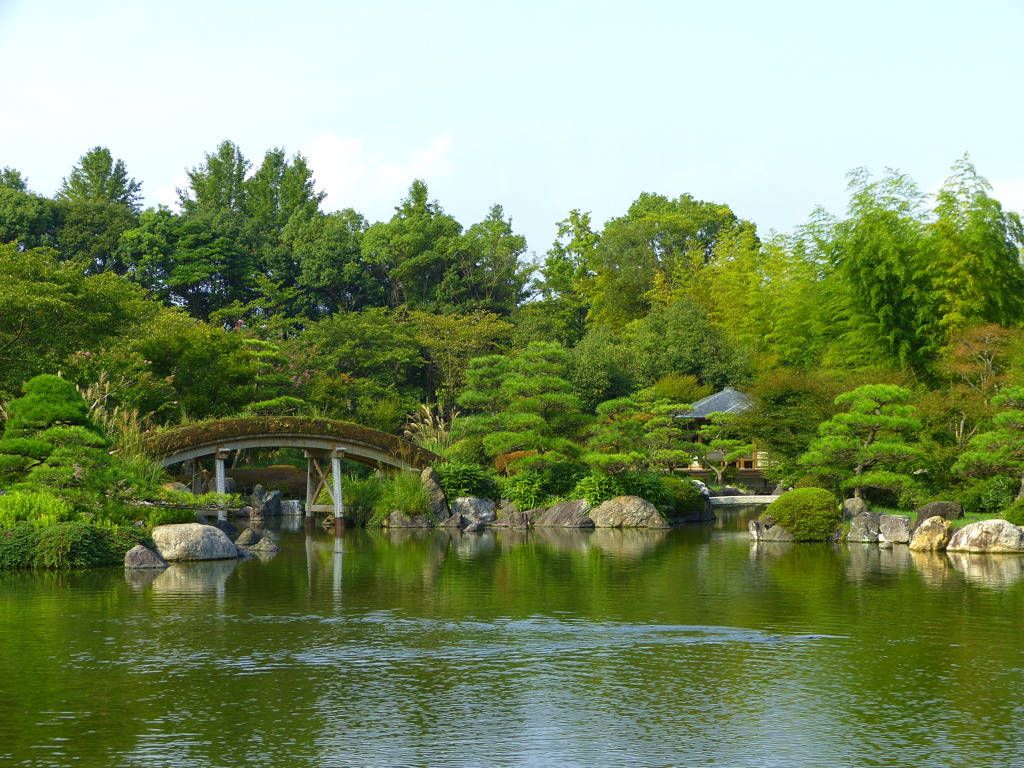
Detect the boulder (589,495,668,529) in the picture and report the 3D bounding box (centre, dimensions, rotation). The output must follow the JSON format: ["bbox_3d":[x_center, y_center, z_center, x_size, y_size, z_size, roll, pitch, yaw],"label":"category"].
[{"bbox_3d":[4.064,4.380,63.910,2.744,1.043,1.700,0,-2,0],"label":"boulder"}]

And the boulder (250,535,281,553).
[{"bbox_3d":[-5.800,3.759,43.852,0.706,0.388,0.600,0,-2,0],"label":"boulder"}]

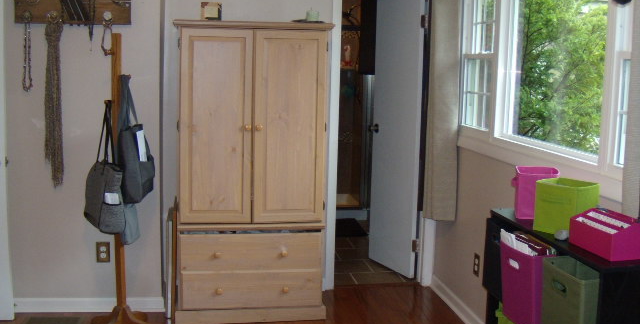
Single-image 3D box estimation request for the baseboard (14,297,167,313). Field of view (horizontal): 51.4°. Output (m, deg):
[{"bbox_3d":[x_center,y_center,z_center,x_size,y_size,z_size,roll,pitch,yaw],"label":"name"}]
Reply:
[{"bbox_3d":[-1.358,0.844,3.930,0.850,0.095,0.016,1,8,-8],"label":"baseboard"}]

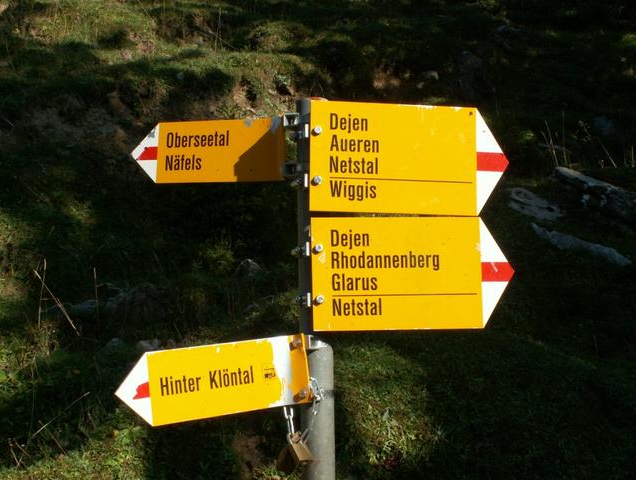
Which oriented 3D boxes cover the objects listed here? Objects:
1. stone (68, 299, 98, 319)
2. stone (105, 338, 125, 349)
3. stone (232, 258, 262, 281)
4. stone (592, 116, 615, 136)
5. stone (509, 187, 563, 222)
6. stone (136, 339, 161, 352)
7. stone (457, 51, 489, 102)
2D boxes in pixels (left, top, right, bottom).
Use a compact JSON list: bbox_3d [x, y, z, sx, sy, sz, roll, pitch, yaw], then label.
[{"bbox_3d":[-1.280,0.374,5.650,0.164,0.109,0.120,-1,-2,0],"label":"stone"},{"bbox_3d":[-1.042,0.532,5.300,0.102,0.059,0.085,-1,-2,0],"label":"stone"},{"bbox_3d":[-0.409,0.171,6.000,0.174,0.127,0.150,-1,-2,0],"label":"stone"},{"bbox_3d":[2.178,-0.866,7.900,0.168,0.153,0.150,-1,-2,0],"label":"stone"},{"bbox_3d":[1.407,-0.230,6.700,0.349,0.214,0.260,-1,-2,0],"label":"stone"},{"bbox_3d":[-0.868,0.543,5.300,0.123,0.081,0.100,-1,-2,0],"label":"stone"},{"bbox_3d":[1.328,-1.405,8.900,0.275,0.425,0.300,-1,-2,0],"label":"stone"}]

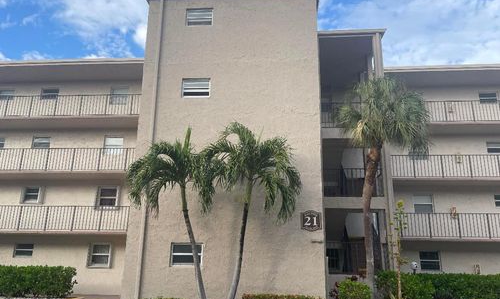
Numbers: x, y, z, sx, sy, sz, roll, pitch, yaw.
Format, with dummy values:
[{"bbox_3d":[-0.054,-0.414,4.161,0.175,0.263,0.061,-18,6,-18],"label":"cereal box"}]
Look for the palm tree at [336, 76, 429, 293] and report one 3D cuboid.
[{"bbox_3d":[4.110,1.177,11.272,2.787,7.356,2.600,0,-15,5],"label":"palm tree"}]

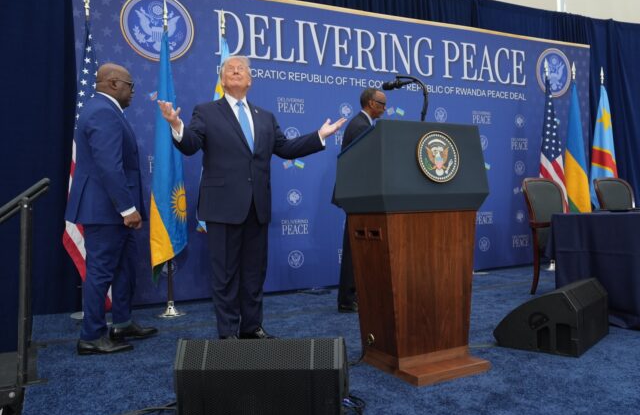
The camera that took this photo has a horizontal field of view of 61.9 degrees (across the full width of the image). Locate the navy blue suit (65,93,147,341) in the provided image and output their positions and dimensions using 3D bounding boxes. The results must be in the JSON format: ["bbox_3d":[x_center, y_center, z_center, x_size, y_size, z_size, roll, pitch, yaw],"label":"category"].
[{"bbox_3d":[-1.393,0.041,3.475,0.470,1.600,0.530,-2,1,-25],"label":"navy blue suit"}]

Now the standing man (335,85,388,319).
[{"bbox_3d":[0.445,-0.068,4.520,0.550,1.850,0.520,-1,1,-14],"label":"standing man"}]

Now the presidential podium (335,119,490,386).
[{"bbox_3d":[0.544,0.210,2.964,0.720,1.325,0.590,-2,1,-29],"label":"presidential podium"}]

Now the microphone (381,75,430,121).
[{"bbox_3d":[0.478,-0.598,3.041,0.090,0.310,0.400,-2,1,-29],"label":"microphone"}]

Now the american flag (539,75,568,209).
[{"bbox_3d":[2.954,-0.533,6.720,0.370,2.240,0.280,-2,1,-26],"label":"american flag"}]

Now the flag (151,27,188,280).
[{"bbox_3d":[-1.253,-0.429,4.440,0.300,2.140,0.240,-2,1,-26],"label":"flag"}]

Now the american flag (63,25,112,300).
[{"bbox_3d":[-1.888,-0.344,4.350,0.430,2.380,0.330,-2,1,-26],"label":"american flag"}]

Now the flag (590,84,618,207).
[{"bbox_3d":[3.836,-0.598,7.180,0.340,2.080,0.260,-2,1,-26],"label":"flag"}]

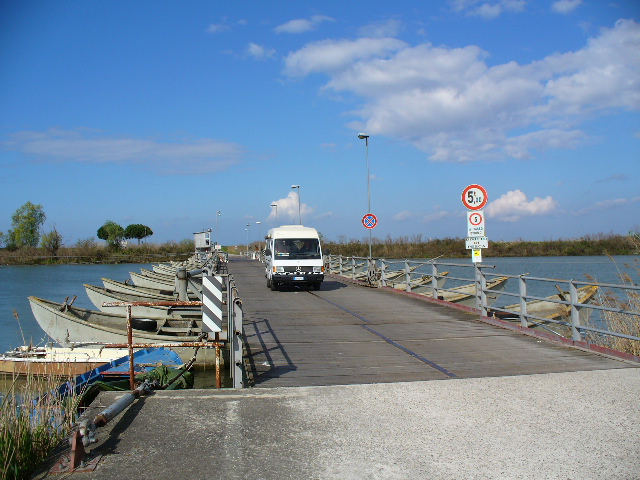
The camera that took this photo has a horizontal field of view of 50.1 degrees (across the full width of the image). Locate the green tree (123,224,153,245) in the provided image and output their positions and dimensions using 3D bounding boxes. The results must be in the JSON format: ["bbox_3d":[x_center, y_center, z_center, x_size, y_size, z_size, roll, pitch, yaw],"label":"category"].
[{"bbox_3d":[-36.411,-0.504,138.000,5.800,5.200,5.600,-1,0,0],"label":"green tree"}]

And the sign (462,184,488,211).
[{"bbox_3d":[3.591,-0.982,15.800,0.600,0.600,0.040,-2,0,7],"label":"sign"}]

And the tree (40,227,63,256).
[{"bbox_3d":[-41.996,0.188,107.000,3.400,4.700,3.300,-1,0,0],"label":"tree"}]

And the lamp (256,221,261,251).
[{"bbox_3d":[-8.900,0.072,99.000,0.600,5.300,0.250,-1,0,-10],"label":"lamp"}]

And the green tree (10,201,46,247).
[{"bbox_3d":[-47.460,-2.190,111.000,6.000,7.800,5.700,-1,0,0],"label":"green tree"}]

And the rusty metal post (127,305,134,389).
[{"bbox_3d":[-2.186,1.247,7.900,0.055,1.020,0.055,-3,0,0],"label":"rusty metal post"}]

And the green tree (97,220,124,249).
[{"bbox_3d":[-37.974,-0.725,124.000,5.000,5.700,4.900,-1,0,0],"label":"green tree"}]

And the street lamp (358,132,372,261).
[{"bbox_3d":[1.788,-1.230,26.300,0.500,5.850,0.220,-2,0,-12],"label":"street lamp"}]

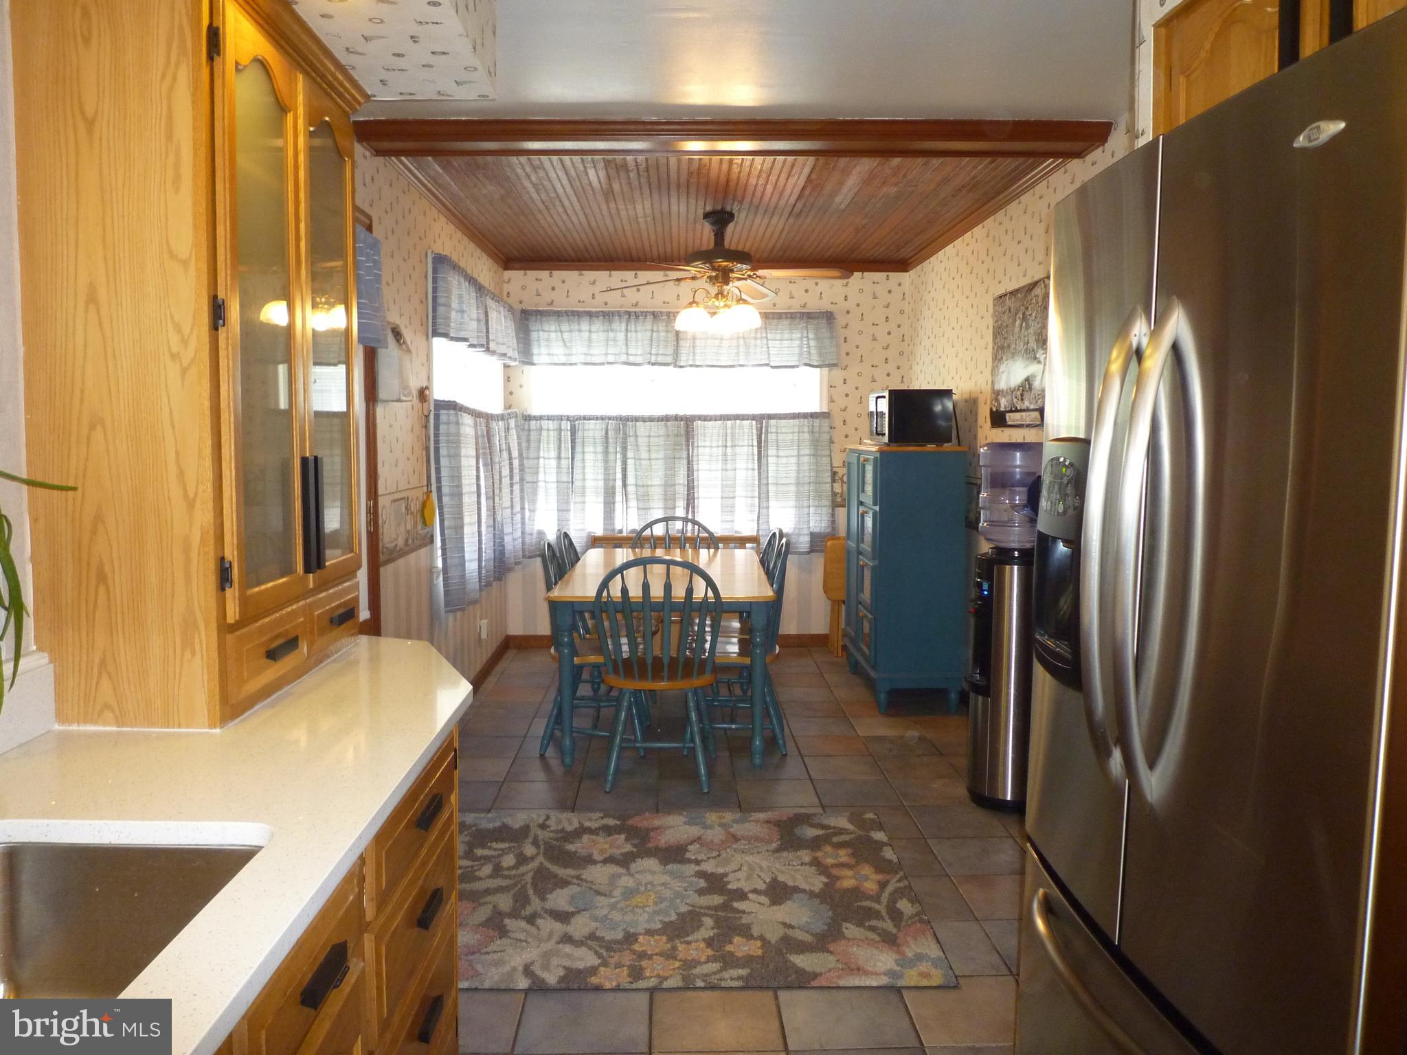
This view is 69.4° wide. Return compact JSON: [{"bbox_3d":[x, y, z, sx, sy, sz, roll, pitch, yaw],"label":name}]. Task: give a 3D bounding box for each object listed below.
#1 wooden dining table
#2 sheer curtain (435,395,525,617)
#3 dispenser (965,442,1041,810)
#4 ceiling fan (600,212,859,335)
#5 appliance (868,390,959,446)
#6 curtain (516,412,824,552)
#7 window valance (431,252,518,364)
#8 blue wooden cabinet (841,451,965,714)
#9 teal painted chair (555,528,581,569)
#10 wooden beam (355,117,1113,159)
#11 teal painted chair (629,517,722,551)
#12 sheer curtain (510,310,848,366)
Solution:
[{"bbox_3d":[-0.175,0.571,5.059,0.951,0.737,1.710,0,5,-1],"label":"wooden dining table"},{"bbox_3d":[-1.162,-0.168,5.391,0.121,0.941,1.946,0,5,-2],"label":"sheer curtain"},{"bbox_3d":[1.196,0.364,3.893,0.357,1.373,0.320,0,5,-2],"label":"dispenser"},{"bbox_3d":[0.075,-1.223,4.865,1.300,0.550,1.300,0,6,-2],"label":"ceiling fan"},{"bbox_3d":[1.072,-0.570,5.306,0.342,0.278,0.480,0,6,-2],"label":"appliance"},{"bbox_3d":[-0.160,-0.279,6.457,1.990,0.912,0.110,0,6,-2],"label":"curtain"},{"bbox_3d":[-1.180,-1.108,5.408,0.100,0.375,1.830,0,6,-2],"label":"window valance"},{"bbox_3d":[1.063,0.225,5.470,0.460,1.340,0.890,0,6,-2],"label":"blue wooden cabinet"},{"bbox_3d":[-0.483,0.470,5.095,0.503,0.927,0.473,0,5,-2],"label":"teal painted chair"},{"bbox_3d":[0.128,-1.362,3.558,2.567,0.082,0.271,0,5,-2],"label":"wooden beam"},{"bbox_3d":[-0.153,0.416,5.621,0.500,0.930,0.530,0,6,-2],"label":"teal painted chair"},{"bbox_3d":[-0.150,-1.184,6.368,2.010,0.363,0.110,0,6,-2],"label":"sheer curtain"}]

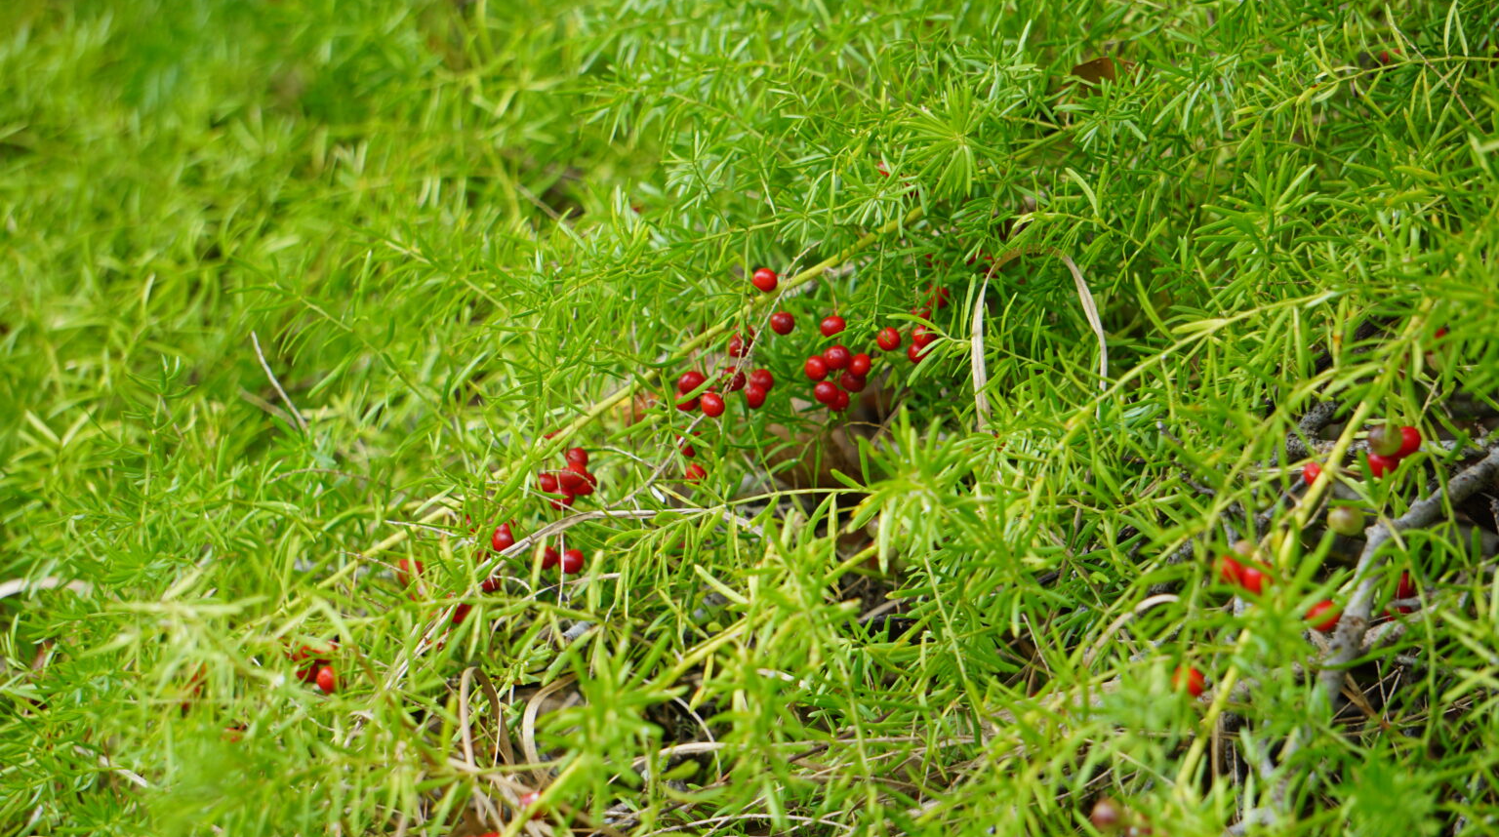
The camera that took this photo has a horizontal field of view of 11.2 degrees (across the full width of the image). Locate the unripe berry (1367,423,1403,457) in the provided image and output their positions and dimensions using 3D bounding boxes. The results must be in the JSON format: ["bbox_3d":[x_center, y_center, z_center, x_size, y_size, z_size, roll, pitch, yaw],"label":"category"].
[{"bbox_3d":[0.176,0.006,2.110,0.009,0.009,0.009,0,33,0],"label":"unripe berry"}]

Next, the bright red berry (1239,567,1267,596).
[{"bbox_3d":[0.137,0.045,2.080,0.007,0.007,0.007,0,33,0],"label":"bright red berry"}]

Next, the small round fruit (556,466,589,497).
[{"bbox_3d":[-0.051,0.018,2.180,0.007,0.007,0.007,0,33,0],"label":"small round fruit"}]

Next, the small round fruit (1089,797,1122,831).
[{"bbox_3d":[0.094,0.105,2.020,0.008,0.008,0.008,0,33,0],"label":"small round fruit"}]

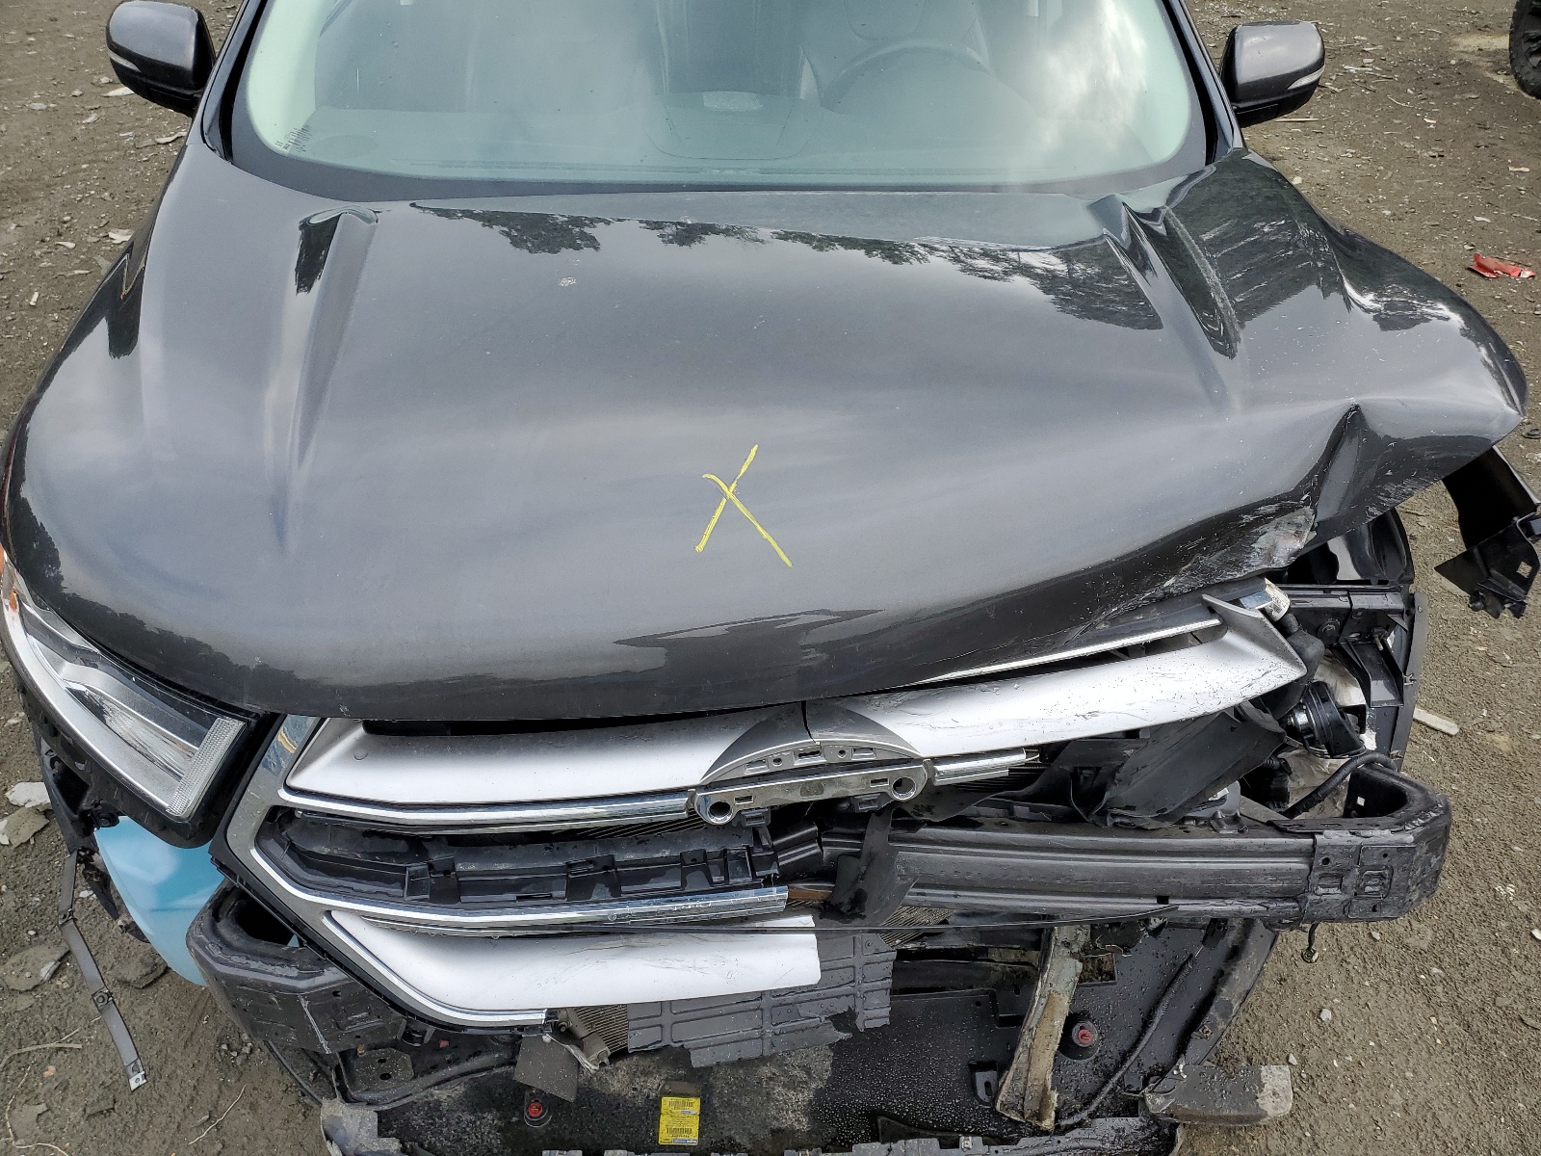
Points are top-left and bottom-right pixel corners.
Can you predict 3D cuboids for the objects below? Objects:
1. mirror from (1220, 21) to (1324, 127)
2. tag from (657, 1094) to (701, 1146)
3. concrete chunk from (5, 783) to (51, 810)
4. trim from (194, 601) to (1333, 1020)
[{"bbox_3d":[0.907,-0.927,2.145,0.225,0.180,0.145,-1,35,-4],"label":"mirror"},{"bbox_3d":[-0.113,0.678,1.444,0.049,0.002,0.061,0,35,-2],"label":"tag"},{"bbox_3d":[-1.344,0.403,2.115,0.110,0.030,0.068,-1,35,-4],"label":"concrete chunk"},{"bbox_3d":[0.020,0.256,1.181,1.120,0.420,0.240,-3,35,-7],"label":"trim"}]

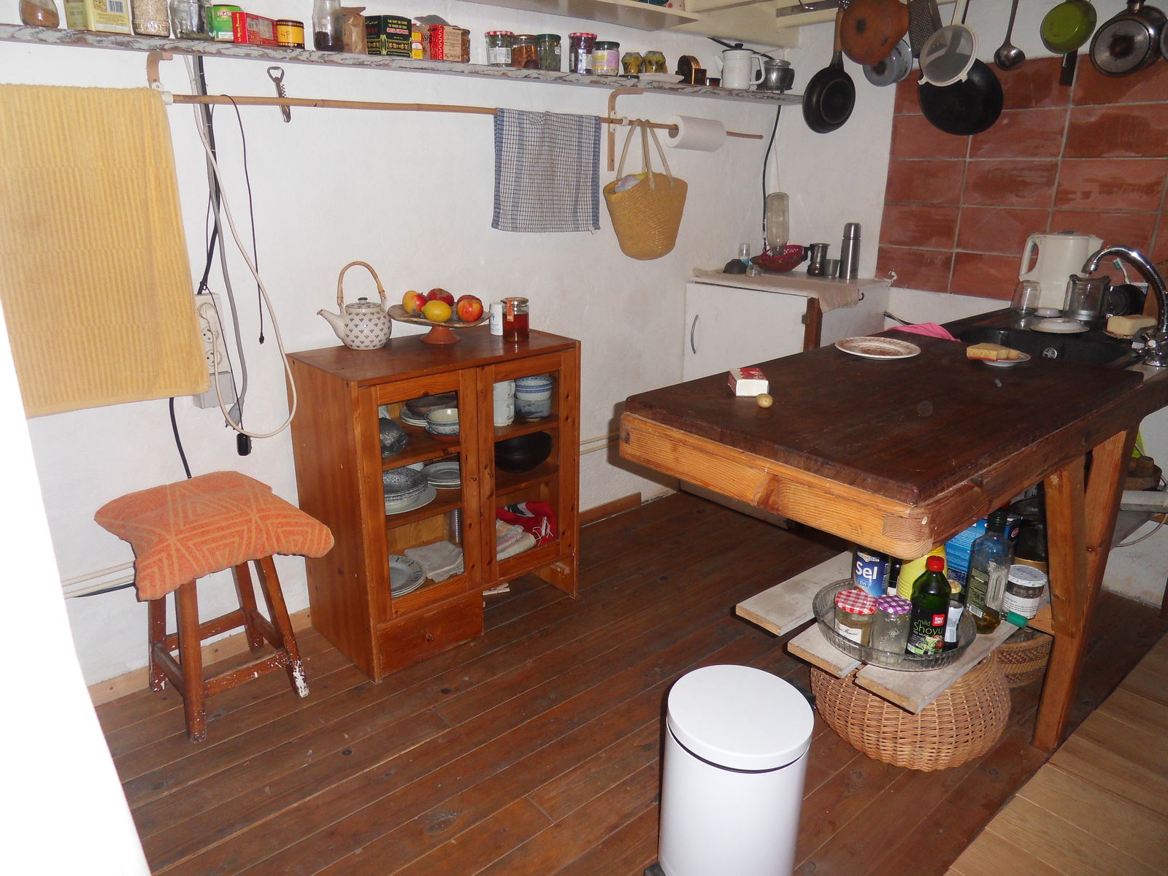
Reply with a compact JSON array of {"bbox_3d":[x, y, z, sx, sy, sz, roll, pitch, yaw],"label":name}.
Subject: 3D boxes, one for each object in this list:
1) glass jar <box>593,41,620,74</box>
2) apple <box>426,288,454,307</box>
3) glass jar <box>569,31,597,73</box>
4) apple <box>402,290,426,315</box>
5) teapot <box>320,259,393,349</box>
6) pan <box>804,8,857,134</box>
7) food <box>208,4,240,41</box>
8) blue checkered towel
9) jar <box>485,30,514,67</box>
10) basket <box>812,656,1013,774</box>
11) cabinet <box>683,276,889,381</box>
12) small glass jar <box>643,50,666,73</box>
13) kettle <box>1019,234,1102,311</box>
[{"bbox_3d":[0.067,-1.139,2.437,0.076,0.092,0.076,1,19,0],"label":"glass jar"},{"bbox_3d":[-0.399,-0.383,2.256,0.077,0.068,0.077,1,19,0],"label":"apple"},{"bbox_3d":[-0.007,-1.179,2.484,0.085,0.120,0.085,1,18,0],"label":"glass jar"},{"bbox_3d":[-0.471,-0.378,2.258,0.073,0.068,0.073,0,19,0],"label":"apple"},{"bbox_3d":[-0.623,-0.351,2.173,0.132,0.233,0.208,17,25,40],"label":"teapot"},{"bbox_3d":[0.847,-1.251,2.759,0.210,0.400,0.050,-7,29,-24],"label":"pan"},{"bbox_3d":[-0.783,-0.907,1.781,0.073,0.080,0.055,-9,21,-25],"label":"food"},{"bbox_3d":[-0.105,-0.809,2.484,0.417,0.355,0.045,-16,24,-39],"label":"blue checkered towel"},{"bbox_3d":[-0.237,-1.101,2.291,0.083,0.095,0.083,-1,18,-6],"label":"jar"},{"bbox_3d":[0.763,0.581,1.916,0.441,0.277,0.441,-16,24,-39],"label":"basket"},{"bbox_3d":[0.770,-0.173,3.198,0.481,0.874,0.592,-16,24,-39],"label":"cabinet"},{"bbox_3d":[0.235,-1.250,2.691,0.074,0.070,0.074,2,18,4],"label":"small glass jar"},{"bbox_3d":[1.496,-0.529,2.559,0.215,0.235,0.140,17,24,39],"label":"kettle"}]

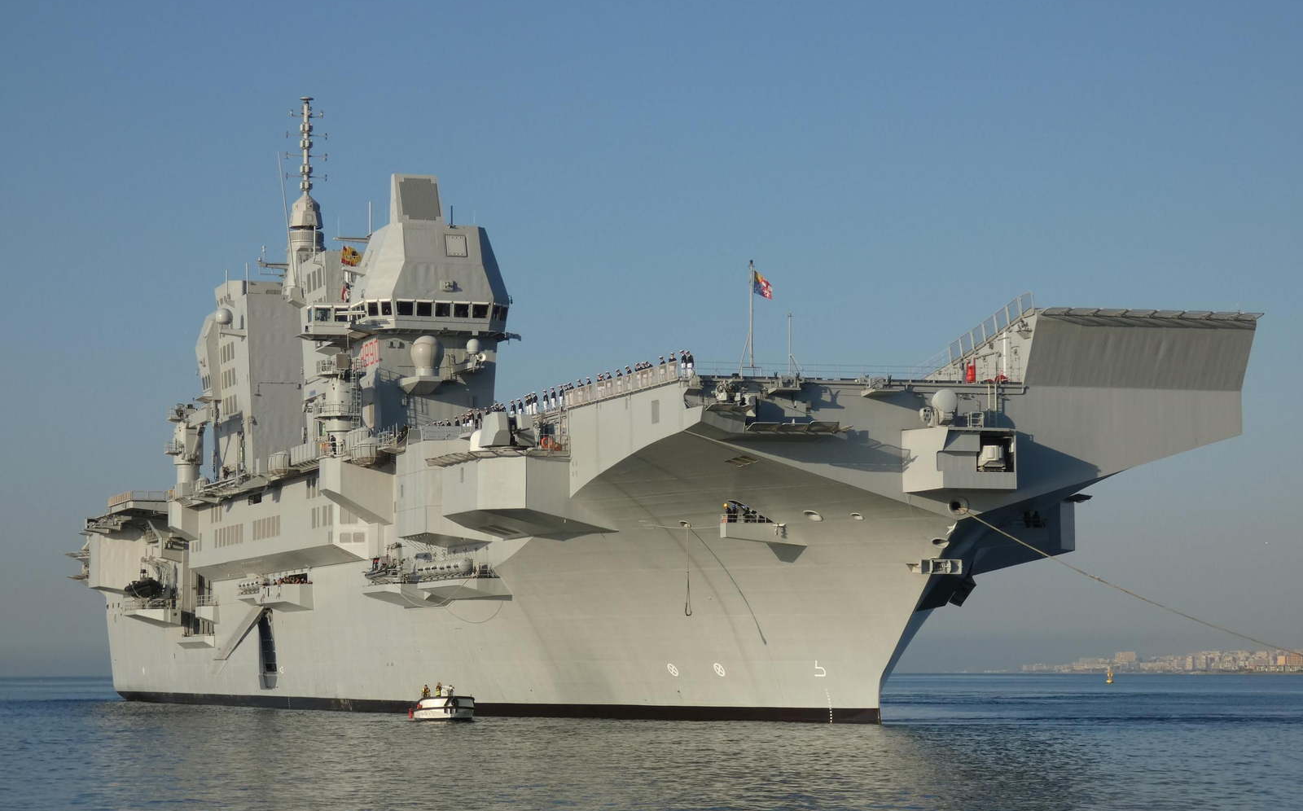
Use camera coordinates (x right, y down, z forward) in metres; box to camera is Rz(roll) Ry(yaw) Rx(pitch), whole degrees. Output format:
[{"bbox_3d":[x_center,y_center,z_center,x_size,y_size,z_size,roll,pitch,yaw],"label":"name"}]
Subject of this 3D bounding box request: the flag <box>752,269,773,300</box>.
[{"bbox_3d":[6.850,-7.320,199.500,1.250,1.800,0.300,0,-5,0],"label":"flag"}]

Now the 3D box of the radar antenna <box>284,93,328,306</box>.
[{"bbox_3d":[-33.500,-20.100,318.000,4.200,19.700,3.900,1,-5,-18],"label":"radar antenna"}]

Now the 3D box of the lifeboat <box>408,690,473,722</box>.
[{"bbox_3d":[-14.700,21.250,232.700,3.600,2.500,6.800,1,-5,-10],"label":"lifeboat"}]

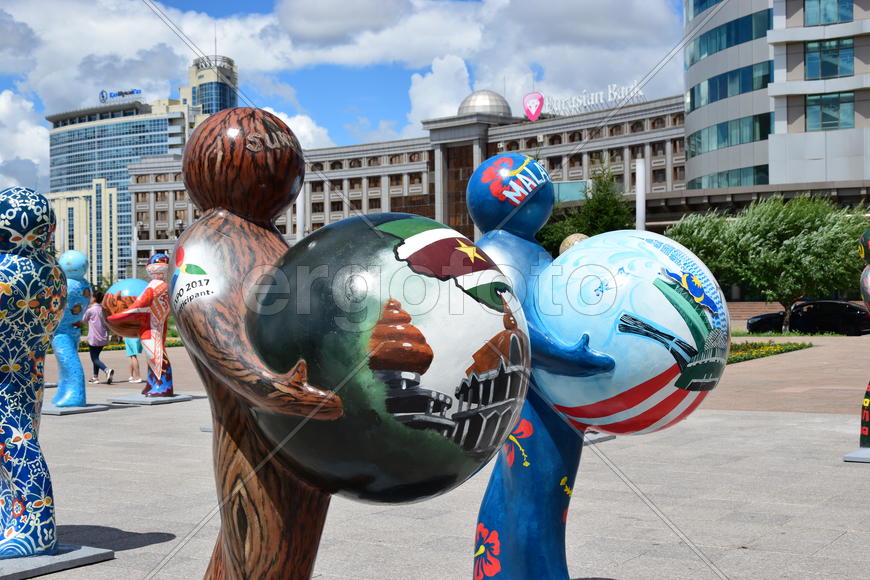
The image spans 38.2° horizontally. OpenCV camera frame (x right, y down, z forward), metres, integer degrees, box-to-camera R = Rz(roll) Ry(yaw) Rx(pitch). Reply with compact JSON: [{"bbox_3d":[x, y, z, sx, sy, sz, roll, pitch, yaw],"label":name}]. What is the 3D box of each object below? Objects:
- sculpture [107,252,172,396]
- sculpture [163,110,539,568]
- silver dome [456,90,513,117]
[{"bbox_3d":[-4.470,0.533,19.111,1.150,2.150,0.920,0,0,27],"label":"sculpture"},{"bbox_3d":[-0.258,0.483,4.006,1.180,2.170,0.950,-1,0,20],"label":"sculpture"},{"bbox_3d":[7.759,-28.817,195.000,8.400,4.400,8.400,0,0,0],"label":"silver dome"}]

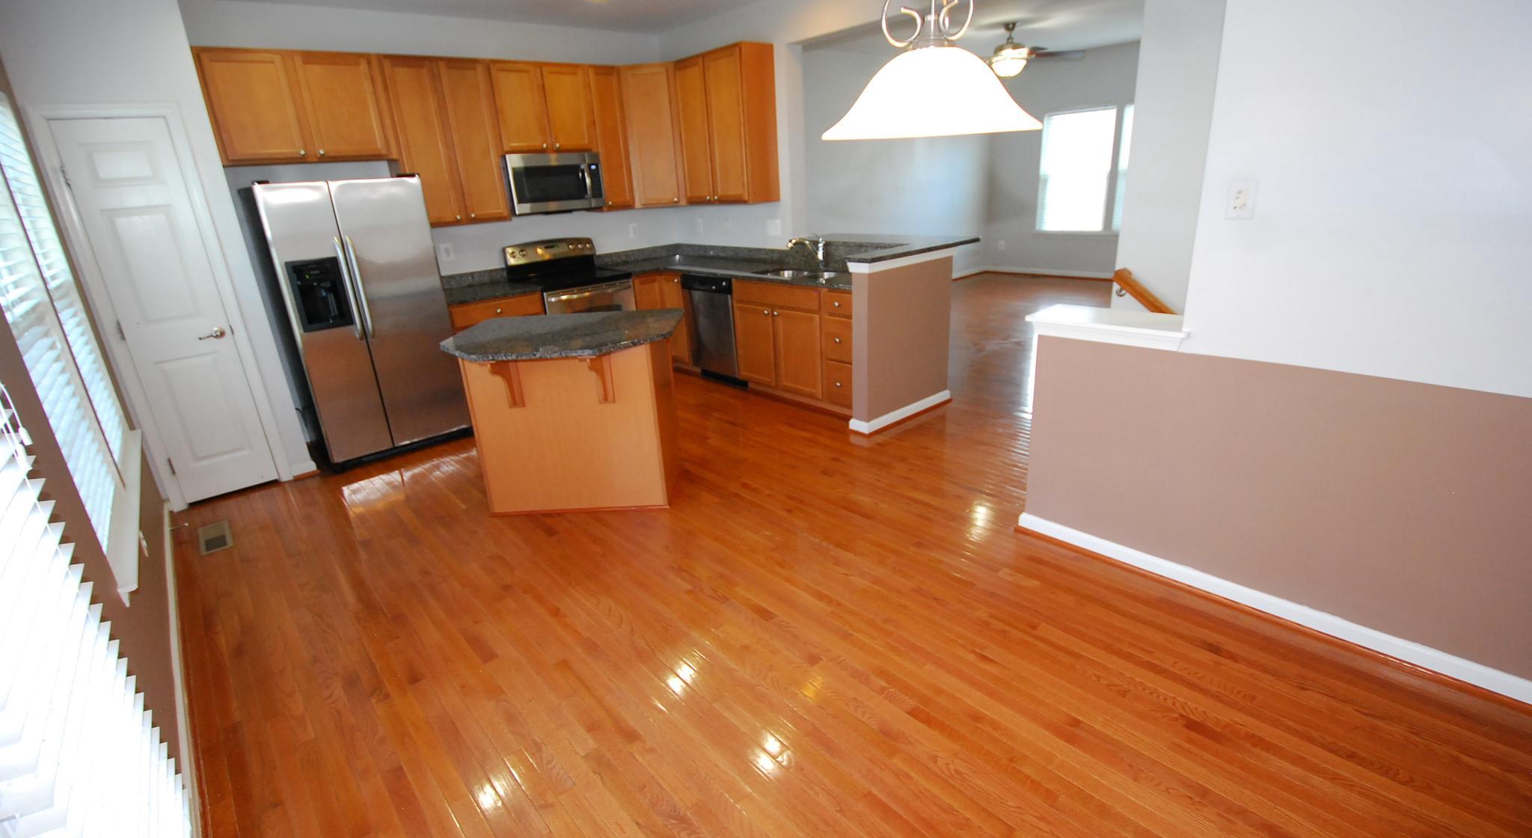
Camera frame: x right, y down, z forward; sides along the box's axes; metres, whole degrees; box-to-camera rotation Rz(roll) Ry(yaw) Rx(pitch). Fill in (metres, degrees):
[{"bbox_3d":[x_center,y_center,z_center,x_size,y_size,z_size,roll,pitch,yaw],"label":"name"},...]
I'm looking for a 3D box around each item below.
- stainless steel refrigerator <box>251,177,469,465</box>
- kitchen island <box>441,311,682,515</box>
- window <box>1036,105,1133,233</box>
[{"bbox_3d":[-2.656,-0.662,4.233,0.860,1.740,0.790,-20,25,-40],"label":"stainless steel refrigerator"},{"bbox_3d":[-1.009,-0.022,3.413,1.140,0.910,1.040,-3,19,1],"label":"kitchen island"},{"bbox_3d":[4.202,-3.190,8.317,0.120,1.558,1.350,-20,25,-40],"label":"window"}]

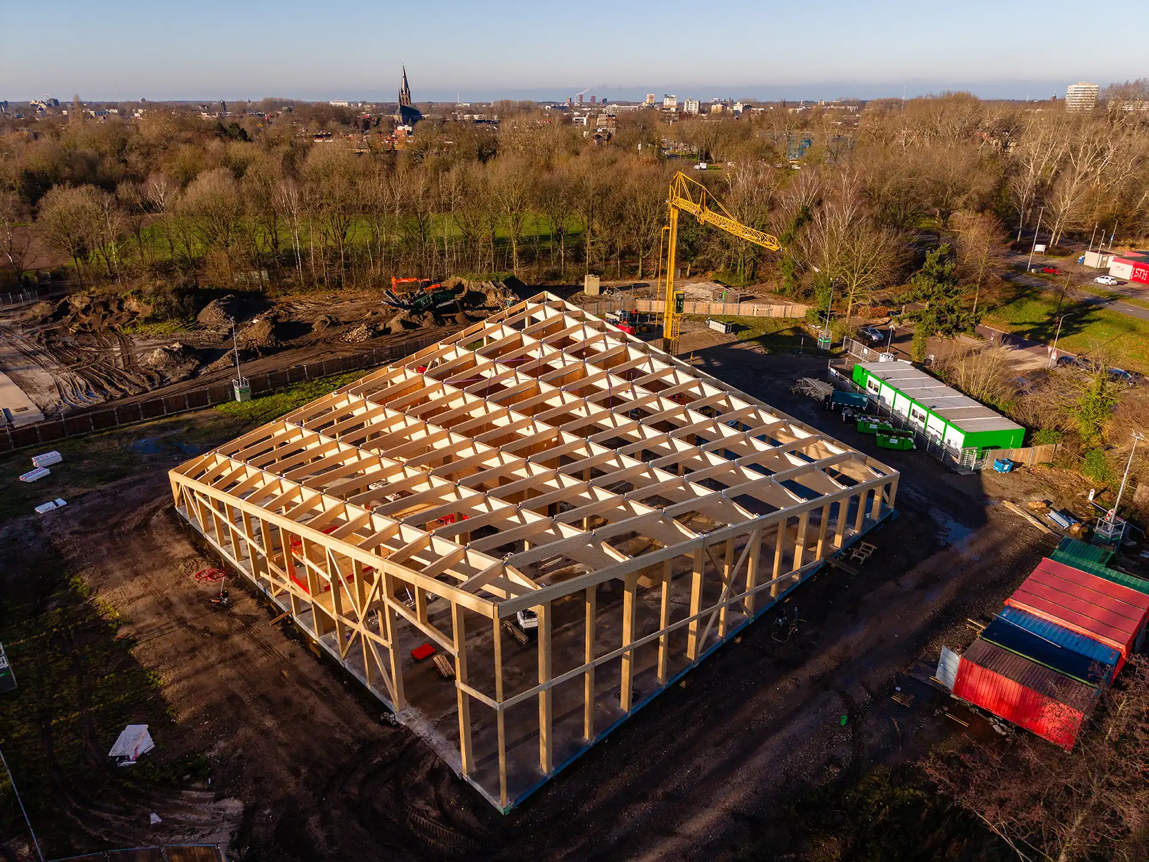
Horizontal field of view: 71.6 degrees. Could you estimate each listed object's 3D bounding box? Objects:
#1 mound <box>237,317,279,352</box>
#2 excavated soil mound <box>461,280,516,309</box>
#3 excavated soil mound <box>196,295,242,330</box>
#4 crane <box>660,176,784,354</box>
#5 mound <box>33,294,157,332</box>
[{"bbox_3d":[-43.910,-13.568,110.080,5.600,3.000,6.500,0,23,0],"label":"mound"},{"bbox_3d":[-14.840,-23.369,133.037,9.300,3.500,10.000,-2,23,-6],"label":"excavated soil mound"},{"bbox_3d":[-54.443,-18.241,121.632,7.000,2.800,10.000,-10,25,-23],"label":"excavated soil mound"},{"bbox_3d":[14.176,-14.232,85.204,4.000,23.400,35.500,-3,23,-8],"label":"crane"},{"bbox_3d":[-73.353,-18.569,120.743,18.500,4.000,11.000,0,23,0],"label":"mound"}]

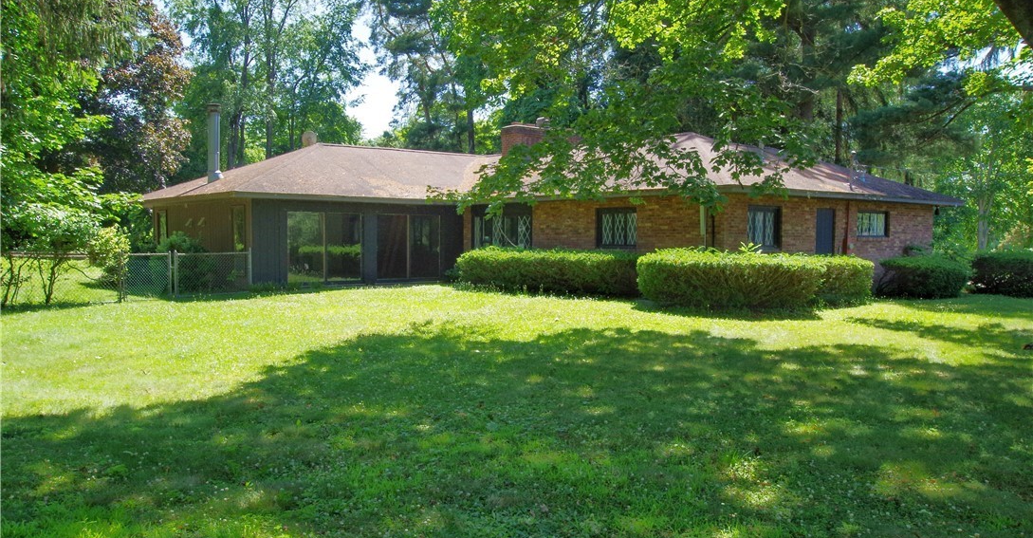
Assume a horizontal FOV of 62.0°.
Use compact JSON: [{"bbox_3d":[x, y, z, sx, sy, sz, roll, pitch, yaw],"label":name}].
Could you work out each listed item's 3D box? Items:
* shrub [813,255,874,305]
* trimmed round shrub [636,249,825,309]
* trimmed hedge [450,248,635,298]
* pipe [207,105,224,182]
[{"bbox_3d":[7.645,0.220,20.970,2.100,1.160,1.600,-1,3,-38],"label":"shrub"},{"bbox_3d":[4.863,0.206,19.497,4.100,1.220,1.900,1,2,7],"label":"trimmed round shrub"},{"bbox_3d":[0.886,0.026,23.867,1.350,1.200,7.100,-1,3,-38],"label":"trimmed hedge"},{"bbox_3d":[-10.414,-4.317,29.629,0.460,2.671,0.460,-1,3,-38],"label":"pipe"}]

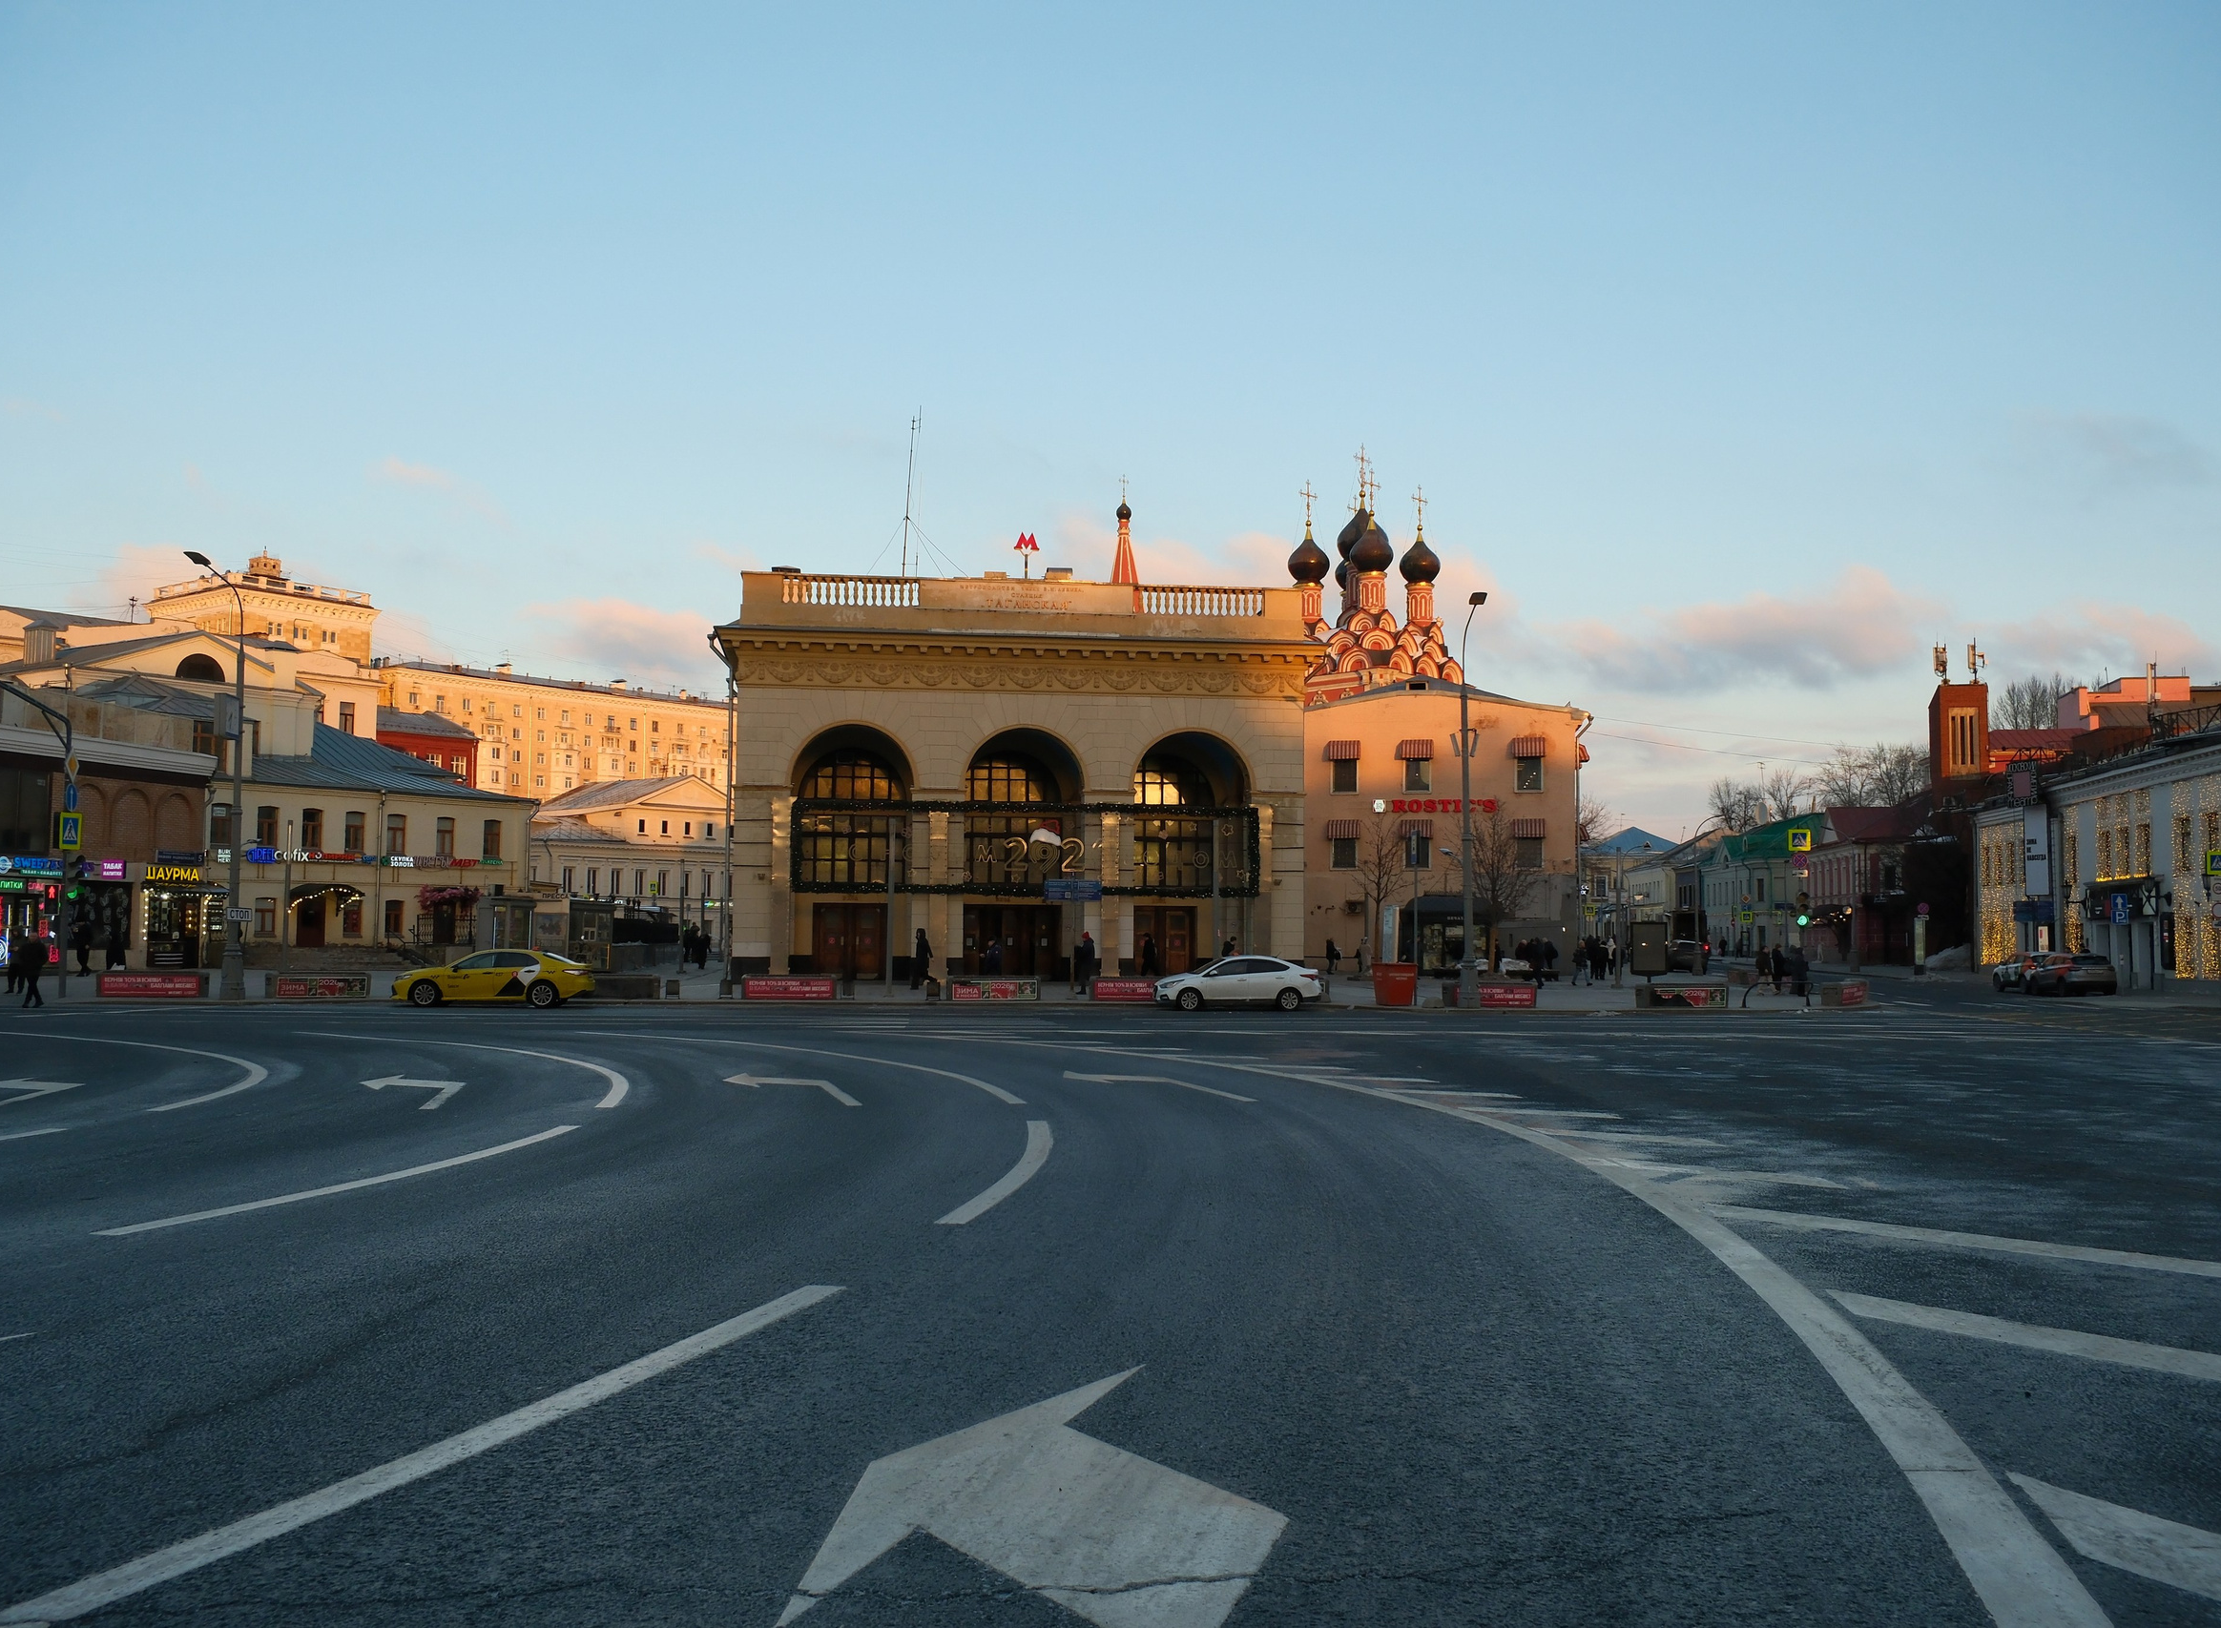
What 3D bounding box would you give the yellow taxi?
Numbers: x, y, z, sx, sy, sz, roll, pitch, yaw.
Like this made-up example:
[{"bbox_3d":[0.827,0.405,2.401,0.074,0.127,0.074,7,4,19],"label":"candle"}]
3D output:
[{"bbox_3d":[-15.503,4.123,46.000,4.880,1.470,1.850,1,-4,-5],"label":"yellow taxi"}]

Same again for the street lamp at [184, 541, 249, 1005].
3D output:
[{"bbox_3d":[-21.961,-0.849,45.068,0.600,10.866,2.100,-1,-4,19],"label":"street lamp"}]

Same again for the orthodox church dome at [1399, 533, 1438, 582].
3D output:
[{"bbox_3d":[20.552,-17.080,122.000,2.750,3.450,2.750,0,-4,0],"label":"orthodox church dome"}]

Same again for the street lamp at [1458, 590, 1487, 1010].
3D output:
[{"bbox_3d":[9.499,-0.310,47.923,0.600,10.770,2.100,1,-4,-2],"label":"street lamp"}]

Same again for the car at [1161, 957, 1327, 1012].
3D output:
[{"bbox_3d":[3.405,4.426,48.551,4.400,1.470,1.730,1,-4,-3],"label":"car"}]

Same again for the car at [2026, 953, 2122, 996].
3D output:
[{"bbox_3d":[37.667,6.287,71.855,1.820,1.600,4.400,0,-4,8],"label":"car"}]

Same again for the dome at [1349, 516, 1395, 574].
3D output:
[{"bbox_3d":[17.152,-17.650,120.000,2.850,3.685,2.850,0,-4,0],"label":"dome"}]

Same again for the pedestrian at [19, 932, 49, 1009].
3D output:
[{"bbox_3d":[-25.265,3.670,43.000,0.500,1.770,0.580,3,-5,-37],"label":"pedestrian"}]

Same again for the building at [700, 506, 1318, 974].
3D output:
[{"bbox_3d":[-4.277,-0.957,76.947,22.000,15.400,19.000,1,-4,-6],"label":"building"}]

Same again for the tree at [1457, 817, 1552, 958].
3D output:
[{"bbox_3d":[15.237,3.067,71.000,3.800,6.200,3.800,0,-4,0],"label":"tree"}]

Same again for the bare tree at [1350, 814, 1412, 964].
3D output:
[{"bbox_3d":[11.243,3.323,76.000,2.700,6.700,2.700,0,-4,0],"label":"bare tree"}]

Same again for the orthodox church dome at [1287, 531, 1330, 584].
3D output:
[{"bbox_3d":[13.101,-17.073,121.500,2.750,3.500,2.750,0,-4,0],"label":"orthodox church dome"}]

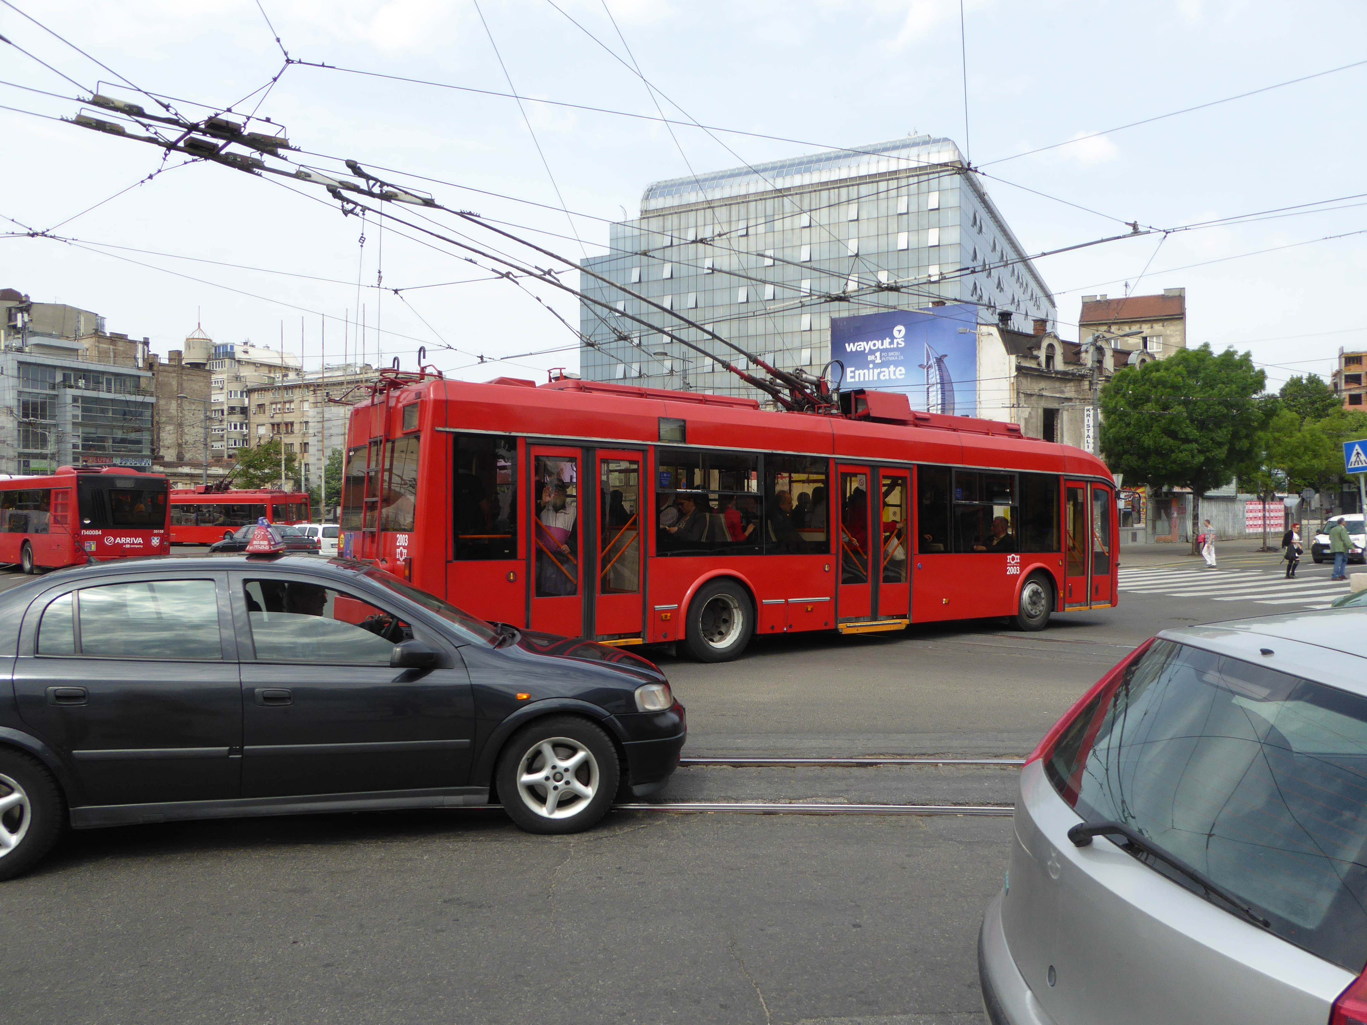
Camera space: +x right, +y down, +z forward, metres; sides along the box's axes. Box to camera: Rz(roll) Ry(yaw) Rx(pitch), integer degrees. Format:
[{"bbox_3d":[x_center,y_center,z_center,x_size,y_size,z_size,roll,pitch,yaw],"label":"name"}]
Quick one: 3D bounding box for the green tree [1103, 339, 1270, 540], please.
[{"bbox_3d":[24.400,-3.050,46.000,7.300,10.100,7.300,0,-1,0],"label":"green tree"}]

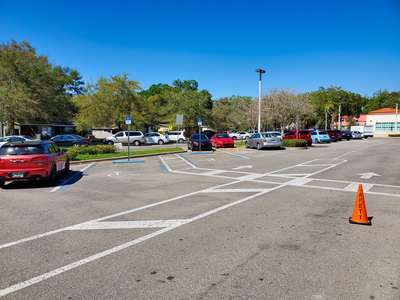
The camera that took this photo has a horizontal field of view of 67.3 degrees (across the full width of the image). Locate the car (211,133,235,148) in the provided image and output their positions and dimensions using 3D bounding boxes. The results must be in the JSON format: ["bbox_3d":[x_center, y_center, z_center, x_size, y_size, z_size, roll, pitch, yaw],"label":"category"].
[{"bbox_3d":[2.200,-0.964,31.199,1.820,1.450,4.500,-1,4,-10],"label":"car"}]

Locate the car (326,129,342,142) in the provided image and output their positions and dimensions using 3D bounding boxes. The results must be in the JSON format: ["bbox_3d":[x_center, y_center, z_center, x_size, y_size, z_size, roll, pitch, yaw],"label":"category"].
[{"bbox_3d":[20.900,-2.081,48.962,1.870,1.700,4.600,-1,3,-10],"label":"car"}]

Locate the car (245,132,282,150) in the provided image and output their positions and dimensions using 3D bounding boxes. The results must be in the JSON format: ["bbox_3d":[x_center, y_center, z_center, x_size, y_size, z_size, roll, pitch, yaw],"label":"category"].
[{"bbox_3d":[6.100,-0.815,29.202,1.800,1.470,4.650,-1,3,-10],"label":"car"}]

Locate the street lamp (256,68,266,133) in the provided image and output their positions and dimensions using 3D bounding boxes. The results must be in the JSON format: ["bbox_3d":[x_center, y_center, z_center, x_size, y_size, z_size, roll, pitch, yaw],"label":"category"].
[{"bbox_3d":[7.200,-4.990,35.270,1.200,9.100,0.700,0,3,0],"label":"street lamp"}]

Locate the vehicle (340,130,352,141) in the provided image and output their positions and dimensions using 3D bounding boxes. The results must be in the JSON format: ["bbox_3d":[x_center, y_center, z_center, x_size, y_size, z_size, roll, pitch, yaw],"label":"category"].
[{"bbox_3d":[26.900,-2.647,57.446,1.880,1.600,4.700,0,4,-8],"label":"vehicle"}]

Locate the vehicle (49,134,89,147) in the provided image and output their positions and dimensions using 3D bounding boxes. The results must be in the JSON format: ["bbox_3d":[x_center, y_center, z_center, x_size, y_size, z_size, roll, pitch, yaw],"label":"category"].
[{"bbox_3d":[-15.200,-1.197,34.992,4.750,1.450,1.830,0,4,-7],"label":"vehicle"}]

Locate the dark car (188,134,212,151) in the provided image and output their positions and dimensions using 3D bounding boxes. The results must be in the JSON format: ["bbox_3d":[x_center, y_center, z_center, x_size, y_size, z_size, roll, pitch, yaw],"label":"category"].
[{"bbox_3d":[-0.050,-0.779,28.005,1.820,1.470,4.500,0,4,-6],"label":"dark car"}]

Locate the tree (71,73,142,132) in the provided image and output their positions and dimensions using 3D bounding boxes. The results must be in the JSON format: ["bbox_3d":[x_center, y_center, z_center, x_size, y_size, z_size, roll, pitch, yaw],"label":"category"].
[{"bbox_3d":[-13.900,-5.792,44.739,9.400,9.600,8.800,0,3,0],"label":"tree"}]

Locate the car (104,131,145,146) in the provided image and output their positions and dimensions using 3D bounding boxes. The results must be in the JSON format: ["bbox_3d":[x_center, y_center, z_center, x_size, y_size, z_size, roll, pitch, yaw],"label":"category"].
[{"bbox_3d":[-9.250,-1.396,36.781,4.950,1.750,1.950,-1,3,-9],"label":"car"}]

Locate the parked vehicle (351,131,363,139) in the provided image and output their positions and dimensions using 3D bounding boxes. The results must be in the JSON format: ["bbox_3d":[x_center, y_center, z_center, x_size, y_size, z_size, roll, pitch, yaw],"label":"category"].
[{"bbox_3d":[33.000,-3.136,65.431,1.850,1.600,4.600,0,4,-8],"label":"parked vehicle"}]

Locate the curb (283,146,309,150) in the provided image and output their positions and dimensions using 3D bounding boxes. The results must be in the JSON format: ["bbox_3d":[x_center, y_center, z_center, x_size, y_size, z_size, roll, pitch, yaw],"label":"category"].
[{"bbox_3d":[9.600,-0.242,30.041,2.700,0.150,0.600,-2,4,-30],"label":"curb"}]

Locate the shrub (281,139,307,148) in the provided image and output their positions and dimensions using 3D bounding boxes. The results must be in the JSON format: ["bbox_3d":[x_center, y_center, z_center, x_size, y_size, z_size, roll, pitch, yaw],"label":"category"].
[{"bbox_3d":[9.400,-0.672,30.516,2.400,0.750,1.200,-2,4,-30],"label":"shrub"}]

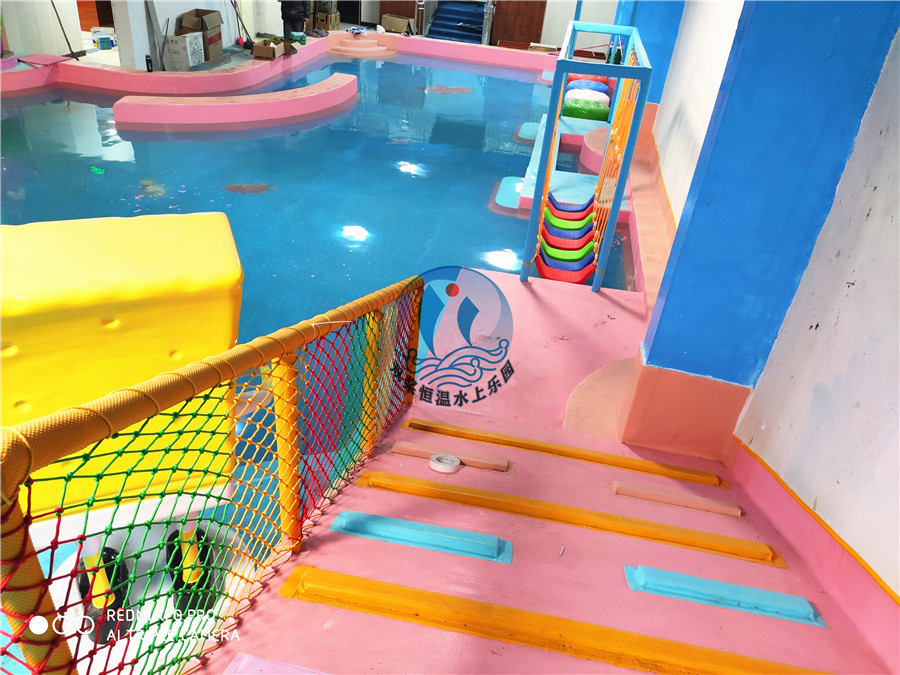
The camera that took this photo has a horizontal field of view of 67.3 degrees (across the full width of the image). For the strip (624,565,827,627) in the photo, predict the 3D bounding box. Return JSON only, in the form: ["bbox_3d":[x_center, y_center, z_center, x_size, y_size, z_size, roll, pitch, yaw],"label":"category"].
[{"bbox_3d":[0.978,0.913,2.409,0.662,0.040,0.140,9,10,7],"label":"strip"}]

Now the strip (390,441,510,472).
[{"bbox_3d":[0.002,0.602,3.418,0.580,0.034,0.082,9,10,7],"label":"strip"}]

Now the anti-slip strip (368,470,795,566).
[{"bbox_3d":[0.489,0.759,2.894,1.802,0.040,0.140,9,10,7],"label":"anti-slip strip"}]

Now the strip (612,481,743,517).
[{"bbox_3d":[1.095,0.781,3.269,0.581,0.034,0.082,9,10,7],"label":"strip"}]

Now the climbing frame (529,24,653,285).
[{"bbox_3d":[1.304,-1.881,6.526,0.692,1.836,2.665,9,32,7],"label":"climbing frame"}]

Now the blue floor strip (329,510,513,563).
[{"bbox_3d":[-0.103,0.735,2.538,0.683,0.040,0.140,9,10,7],"label":"blue floor strip"}]

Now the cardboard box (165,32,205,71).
[{"bbox_3d":[-4.636,-5.013,11.818,0.425,0.523,0.580,6,32,2],"label":"cardboard box"}]

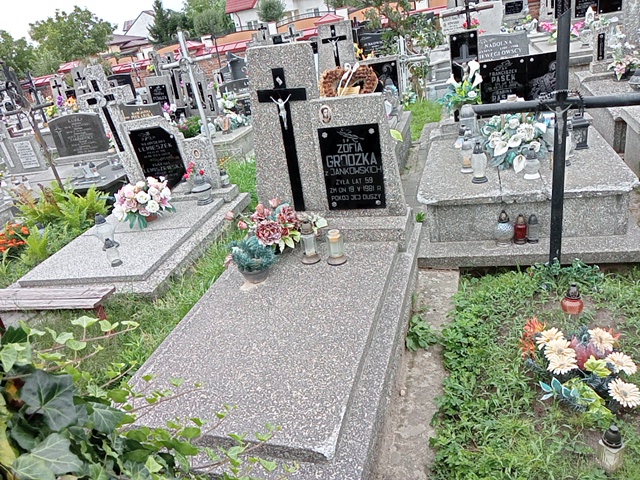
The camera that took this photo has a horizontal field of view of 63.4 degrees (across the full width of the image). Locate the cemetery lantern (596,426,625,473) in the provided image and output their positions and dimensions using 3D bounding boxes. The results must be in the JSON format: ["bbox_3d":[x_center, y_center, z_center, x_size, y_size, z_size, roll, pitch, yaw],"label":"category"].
[{"bbox_3d":[0.935,0.656,1.648,0.075,0.180,0.075,-2,25,17],"label":"cemetery lantern"}]

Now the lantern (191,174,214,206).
[{"bbox_3d":[-0.946,-0.399,4.153,0.140,0.220,0.140,-2,25,17],"label":"lantern"}]

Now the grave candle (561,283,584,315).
[{"bbox_3d":[1.191,0.270,2.440,0.107,0.148,0.107,-2,25,17],"label":"grave candle"}]

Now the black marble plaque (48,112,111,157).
[{"bbox_3d":[-2.670,-1.193,5.827,0.580,0.480,0.100,-4,25,13],"label":"black marble plaque"}]

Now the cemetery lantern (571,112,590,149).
[{"bbox_3d":[1.697,-0.717,3.343,0.100,0.225,0.100,-2,25,17],"label":"cemetery lantern"}]

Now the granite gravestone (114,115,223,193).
[{"bbox_3d":[-1.254,-0.736,4.388,0.800,0.630,0.170,-2,25,17],"label":"granite gravestone"}]

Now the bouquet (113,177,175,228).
[{"bbox_3d":[-1.340,-0.308,3.970,0.430,0.330,0.370,-2,25,17],"label":"bouquet"}]

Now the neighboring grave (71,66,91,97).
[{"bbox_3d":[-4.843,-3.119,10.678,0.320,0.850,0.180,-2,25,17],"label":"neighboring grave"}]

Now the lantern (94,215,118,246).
[{"bbox_3d":[-1.515,-0.066,3.651,0.115,0.210,0.115,-2,25,17],"label":"lantern"}]

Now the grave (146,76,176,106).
[{"bbox_3d":[-2.607,-2.435,8.757,0.450,0.650,0.170,-2,25,17],"label":"grave"}]

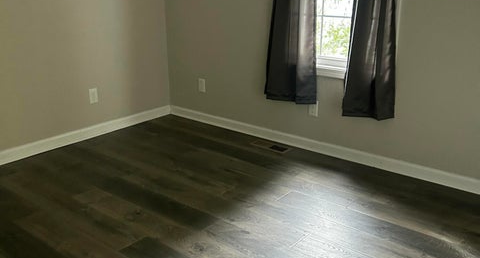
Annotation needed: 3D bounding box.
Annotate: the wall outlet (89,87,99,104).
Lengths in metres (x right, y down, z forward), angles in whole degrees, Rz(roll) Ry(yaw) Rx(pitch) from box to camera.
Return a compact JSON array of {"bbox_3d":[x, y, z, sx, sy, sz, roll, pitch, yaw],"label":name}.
[{"bbox_3d":[-1.180,-0.263,3.868,0.010,0.120,0.069,14,23,37],"label":"wall outlet"}]

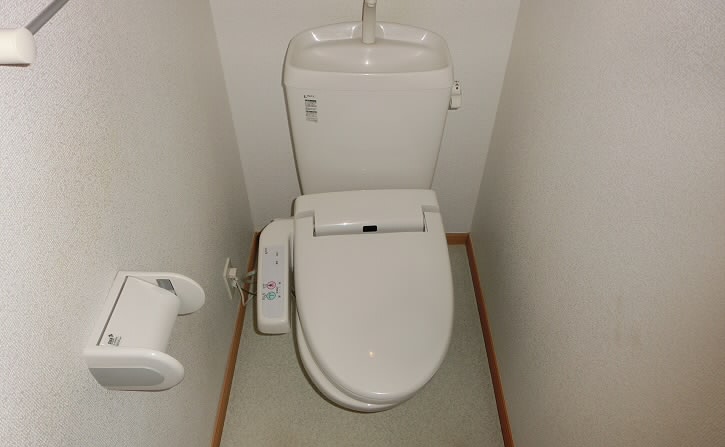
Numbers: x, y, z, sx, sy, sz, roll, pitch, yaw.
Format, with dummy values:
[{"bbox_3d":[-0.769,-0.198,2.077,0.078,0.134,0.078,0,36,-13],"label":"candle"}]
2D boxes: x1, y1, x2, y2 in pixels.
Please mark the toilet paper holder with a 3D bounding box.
[{"bbox_3d":[-0.323,0.163,0.774,0.122,0.097,0.153,0,44,0],"label":"toilet paper holder"}]

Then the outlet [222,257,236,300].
[{"bbox_3d":[-0.382,0.163,1.476,0.014,0.120,0.072,0,44,0],"label":"outlet"}]

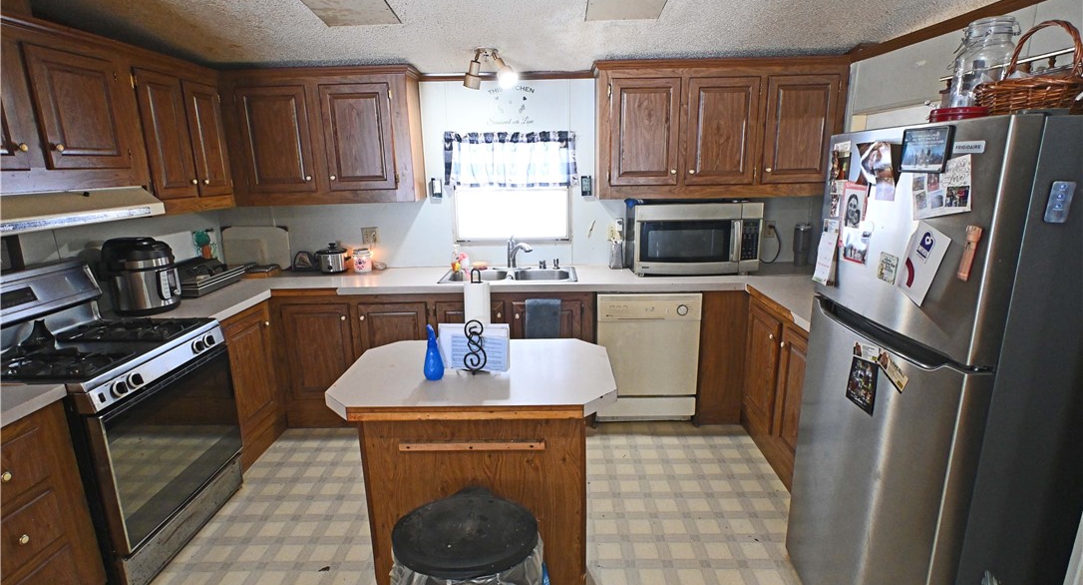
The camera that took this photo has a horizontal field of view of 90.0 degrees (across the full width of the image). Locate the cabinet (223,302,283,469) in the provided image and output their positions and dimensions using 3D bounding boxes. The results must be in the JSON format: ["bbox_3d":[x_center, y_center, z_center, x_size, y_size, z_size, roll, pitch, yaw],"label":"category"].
[{"bbox_3d":[-1.890,0.507,3.071,0.560,0.870,0.520,-1,14,1],"label":"cabinet"}]

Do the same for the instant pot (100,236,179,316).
[{"bbox_3d":[-2.013,-0.074,2.711,0.330,0.340,0.310,2,14,12],"label":"instant pot"}]

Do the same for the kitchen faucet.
[{"bbox_3d":[-0.145,-0.252,3.522,0.065,0.217,0.220,-13,19,-40],"label":"kitchen faucet"}]

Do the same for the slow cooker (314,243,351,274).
[{"bbox_3d":[-1.399,-0.230,3.626,0.245,0.190,0.175,-2,14,-6],"label":"slow cooker"}]

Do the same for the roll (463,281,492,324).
[{"bbox_3d":[-0.235,0.096,2.031,0.100,0.277,0.100,-1,14,0],"label":"roll"}]

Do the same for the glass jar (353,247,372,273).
[{"bbox_3d":[-1.194,-0.216,3.621,0.113,0.157,0.113,-6,15,-18],"label":"glass jar"}]

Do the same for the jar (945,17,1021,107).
[{"bbox_3d":[1.270,-0.632,1.566,0.150,0.278,0.150,10,18,36],"label":"jar"}]

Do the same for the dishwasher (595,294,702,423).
[{"bbox_3d":[0.642,0.350,3.525,0.605,0.835,0.600,-1,13,1],"label":"dishwasher"}]

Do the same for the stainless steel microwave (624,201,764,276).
[{"bbox_3d":[0.964,-0.362,3.483,0.760,0.430,0.380,-1,13,1],"label":"stainless steel microwave"}]

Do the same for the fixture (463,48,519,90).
[{"bbox_3d":[-0.261,-1.155,2.807,0.275,0.187,0.140,-1,14,1],"label":"fixture"}]

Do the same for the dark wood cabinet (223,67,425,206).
[{"bbox_3d":[-1.333,-0.963,3.388,1.140,0.780,0.340,-1,13,1],"label":"dark wood cabinet"}]

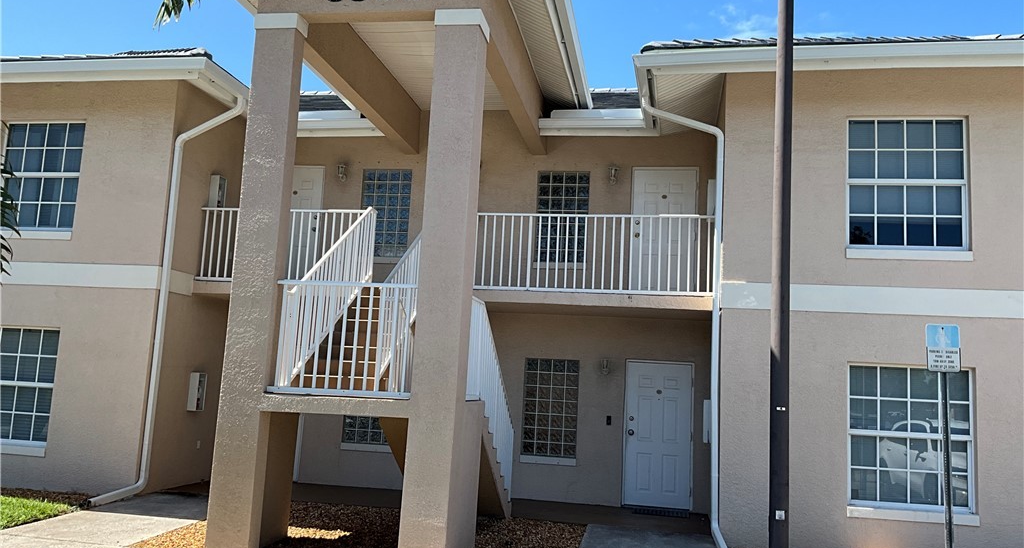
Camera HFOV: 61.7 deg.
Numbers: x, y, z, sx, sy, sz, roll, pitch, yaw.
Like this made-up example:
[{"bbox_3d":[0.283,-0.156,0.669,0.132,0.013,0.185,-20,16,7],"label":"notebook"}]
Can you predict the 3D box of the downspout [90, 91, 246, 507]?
[{"bbox_3d":[-4.311,0.122,11.060,0.980,5.510,1.220,2,-8,10],"label":"downspout"}]

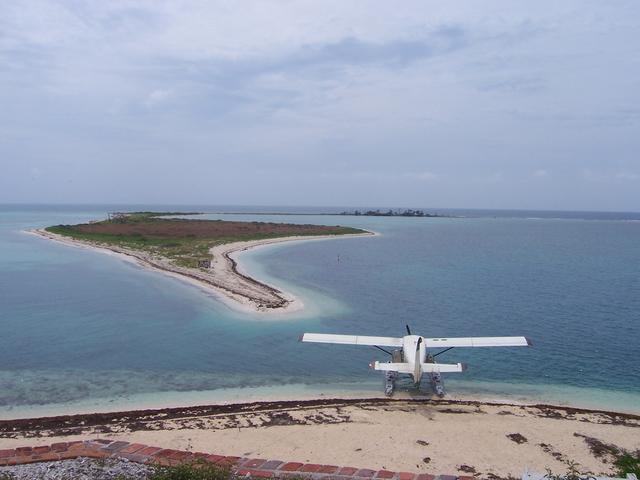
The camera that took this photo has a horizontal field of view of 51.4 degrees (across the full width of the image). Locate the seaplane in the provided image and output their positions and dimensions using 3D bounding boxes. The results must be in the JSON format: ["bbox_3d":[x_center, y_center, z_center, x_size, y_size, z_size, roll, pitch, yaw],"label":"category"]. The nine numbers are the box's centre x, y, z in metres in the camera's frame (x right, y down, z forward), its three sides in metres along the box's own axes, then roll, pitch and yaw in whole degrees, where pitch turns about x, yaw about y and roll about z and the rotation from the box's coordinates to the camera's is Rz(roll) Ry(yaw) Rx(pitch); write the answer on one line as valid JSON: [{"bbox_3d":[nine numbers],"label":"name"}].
[{"bbox_3d":[7.000,8.380,49.400,17.700,4.750,12.800,1,5,5],"label":"seaplane"}]

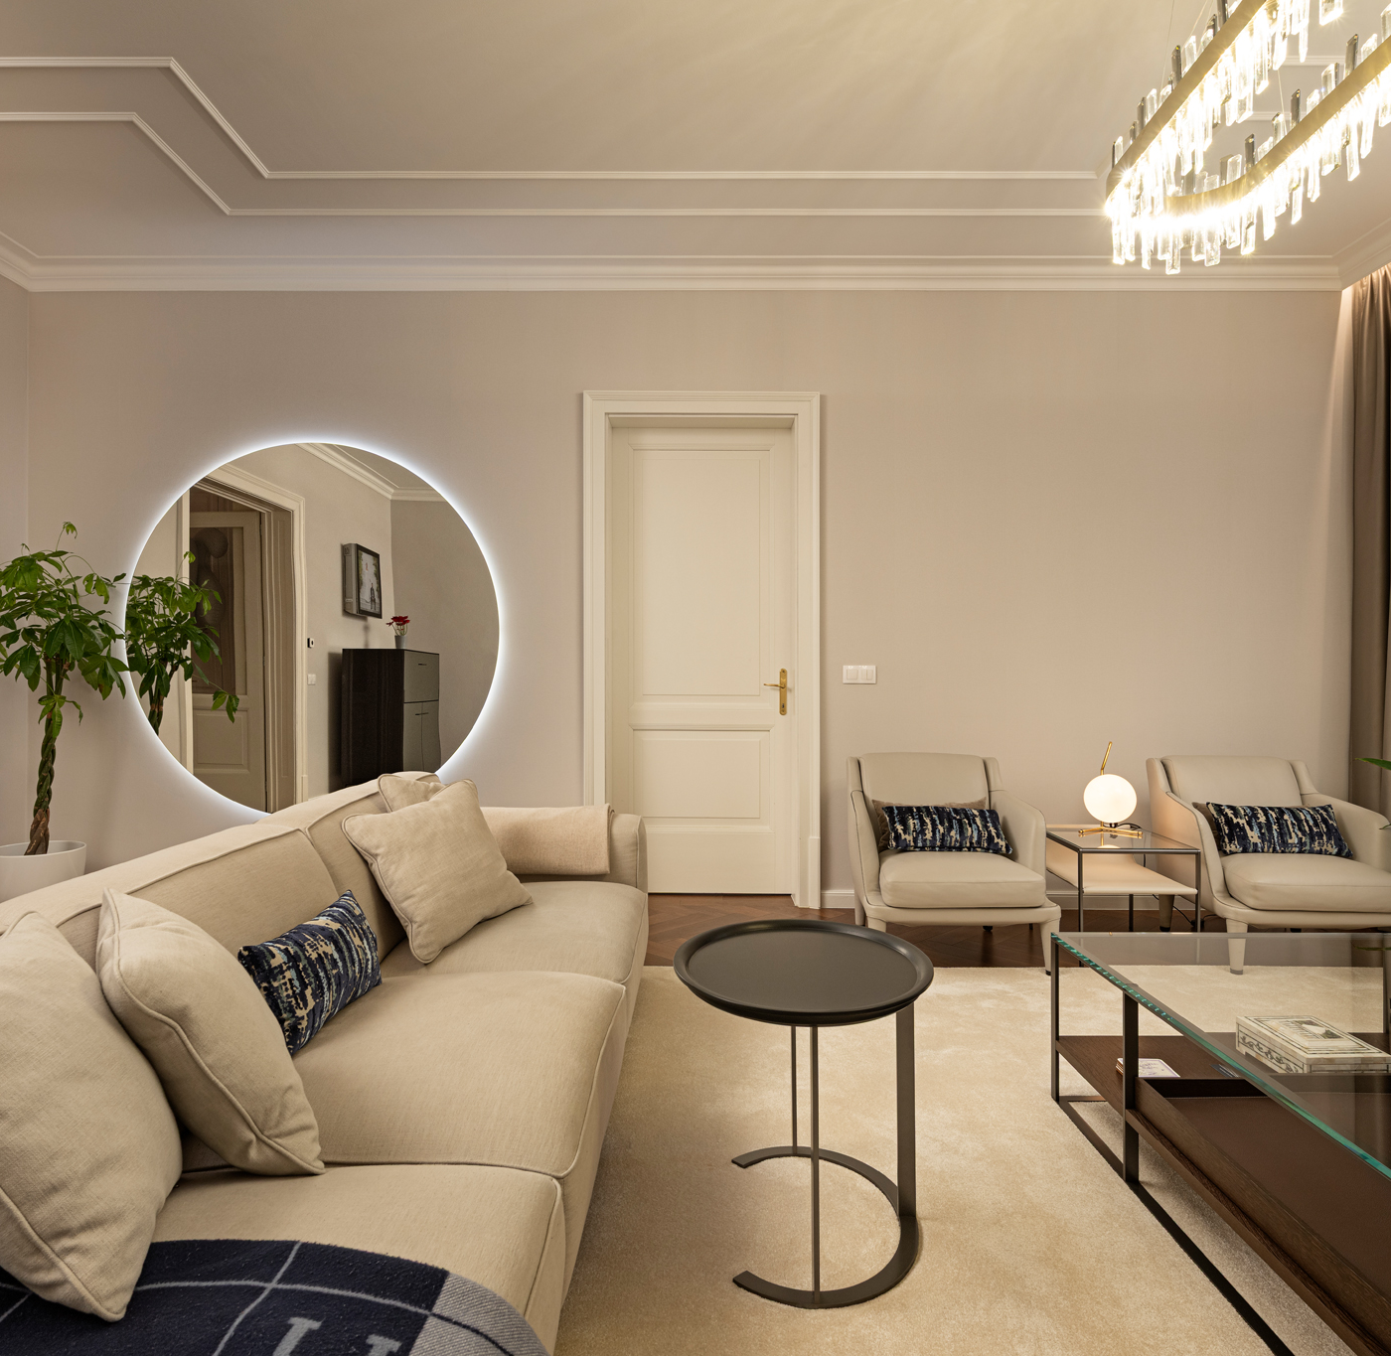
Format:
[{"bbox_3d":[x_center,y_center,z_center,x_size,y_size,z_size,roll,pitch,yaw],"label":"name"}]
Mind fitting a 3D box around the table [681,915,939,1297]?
[{"bbox_3d":[0.210,0.808,1.790,0.515,0.515,0.515,0,0,0],"label":"table"}]

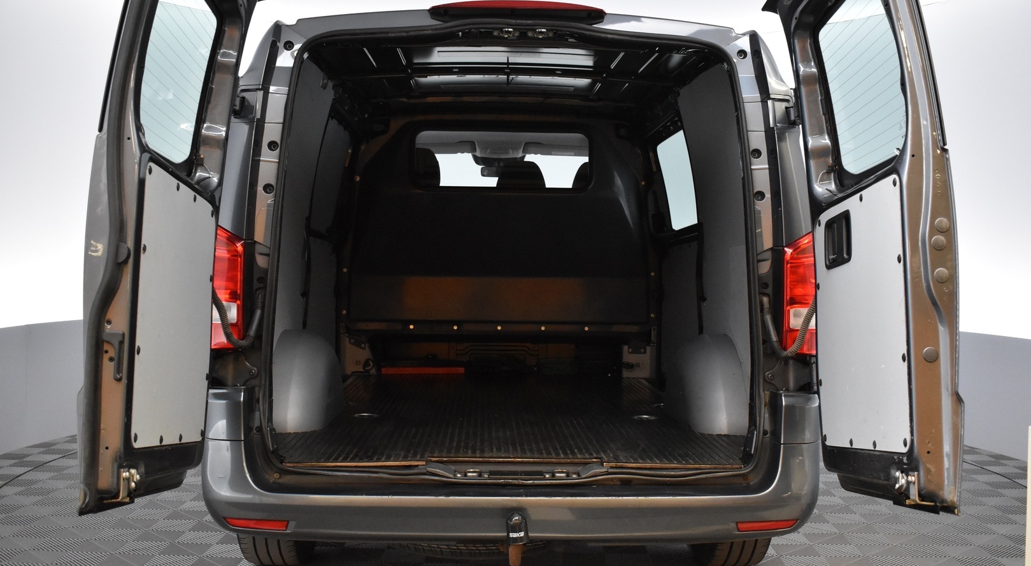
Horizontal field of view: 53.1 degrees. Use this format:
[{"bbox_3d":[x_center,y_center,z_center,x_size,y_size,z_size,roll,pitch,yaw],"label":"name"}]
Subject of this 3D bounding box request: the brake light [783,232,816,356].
[{"bbox_3d":[0.834,0.027,2.985,0.150,0.375,0.160,1,1,-10],"label":"brake light"}]

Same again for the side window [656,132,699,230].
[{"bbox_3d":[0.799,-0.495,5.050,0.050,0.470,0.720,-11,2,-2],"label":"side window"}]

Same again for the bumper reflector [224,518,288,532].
[{"bbox_3d":[-0.696,0.649,2.770,0.176,0.034,0.035,1,1,14],"label":"bumper reflector"}]

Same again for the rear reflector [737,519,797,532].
[{"bbox_3d":[0.685,0.663,2.810,0.172,0.034,0.035,0,1,-18],"label":"rear reflector"}]

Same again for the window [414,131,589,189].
[{"bbox_3d":[-0.070,-0.608,5.100,0.870,0.290,0.040,1,1,-2],"label":"window"}]

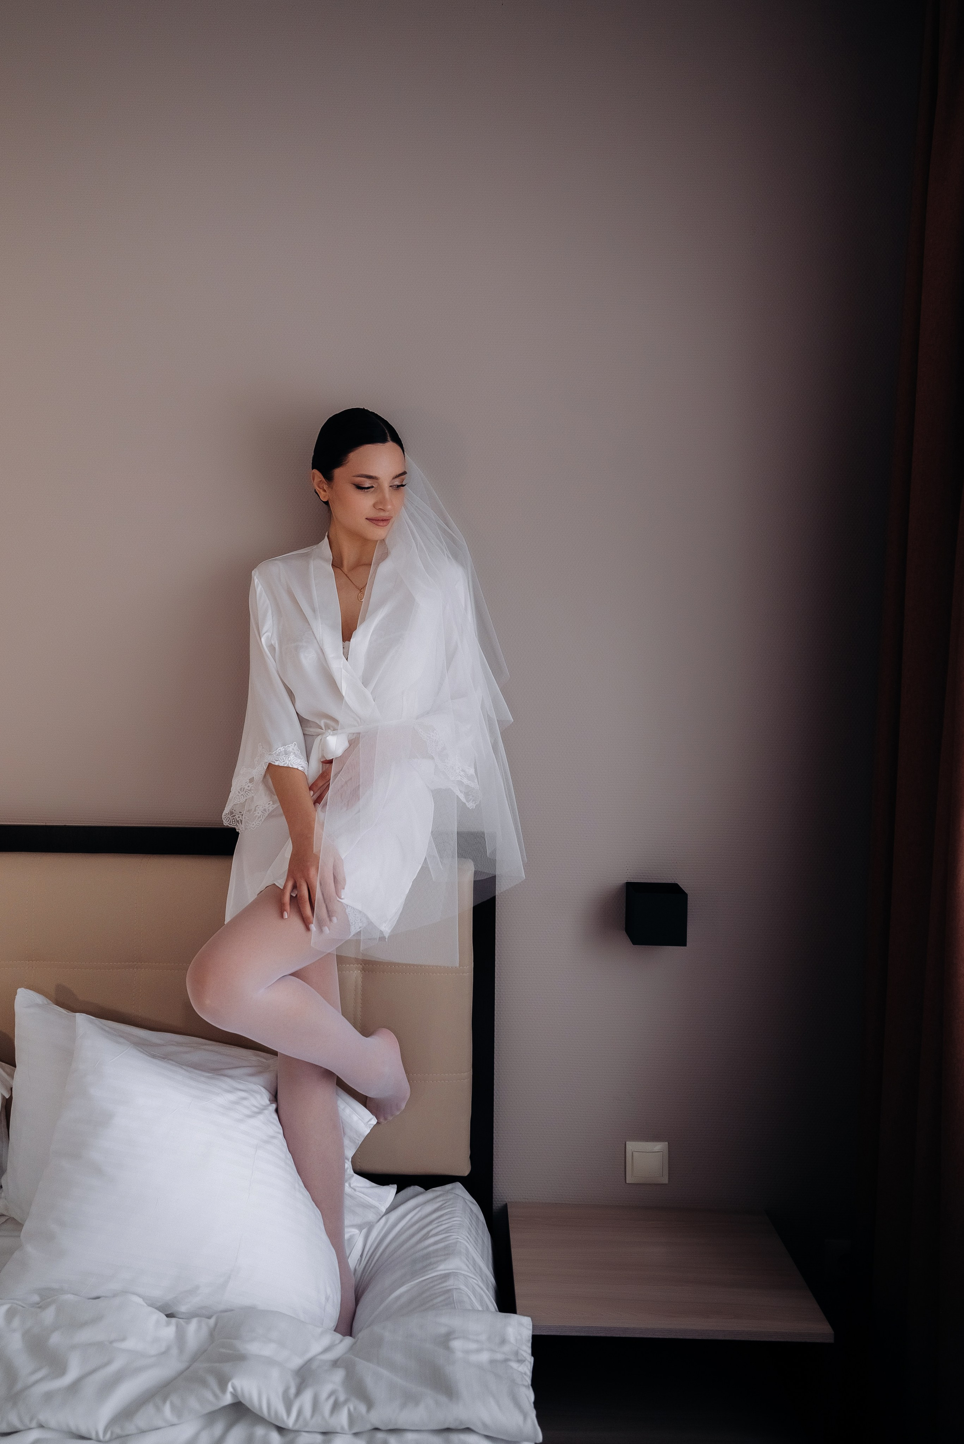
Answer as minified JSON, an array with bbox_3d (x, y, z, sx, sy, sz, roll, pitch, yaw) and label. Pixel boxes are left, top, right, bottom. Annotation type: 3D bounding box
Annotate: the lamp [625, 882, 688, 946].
[{"bbox_3d":[0.339,0.373,1.871,0.100,0.100,0.100,1,2,0],"label":"lamp"}]

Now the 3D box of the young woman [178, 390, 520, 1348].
[{"bbox_3d":[-0.195,0.250,1.640,0.520,1.640,0.460,1,2,1],"label":"young woman"}]

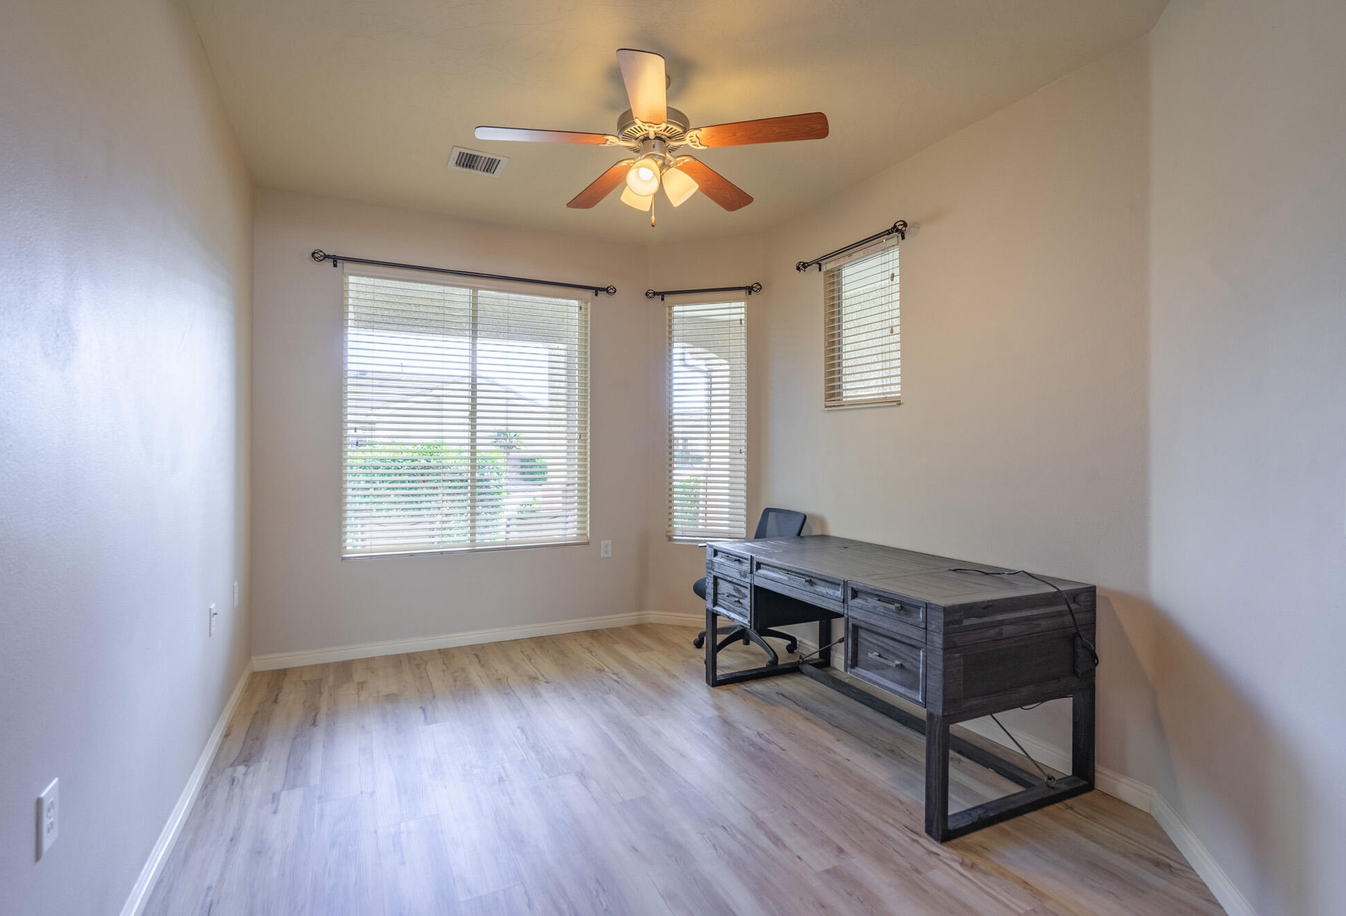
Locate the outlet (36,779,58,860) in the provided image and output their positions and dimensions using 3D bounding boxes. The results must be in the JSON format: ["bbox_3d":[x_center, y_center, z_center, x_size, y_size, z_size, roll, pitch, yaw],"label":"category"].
[{"bbox_3d":[-1.195,0.689,1.171,0.008,0.115,0.071,0,0,-27],"label":"outlet"}]

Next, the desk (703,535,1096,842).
[{"bbox_3d":[0.870,0.841,2.775,0.790,0.752,1.539,0,0,-25],"label":"desk"}]

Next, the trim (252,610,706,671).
[{"bbox_3d":[-1.064,1.160,3.874,2.718,0.085,0.337,0,0,-26],"label":"trim"}]

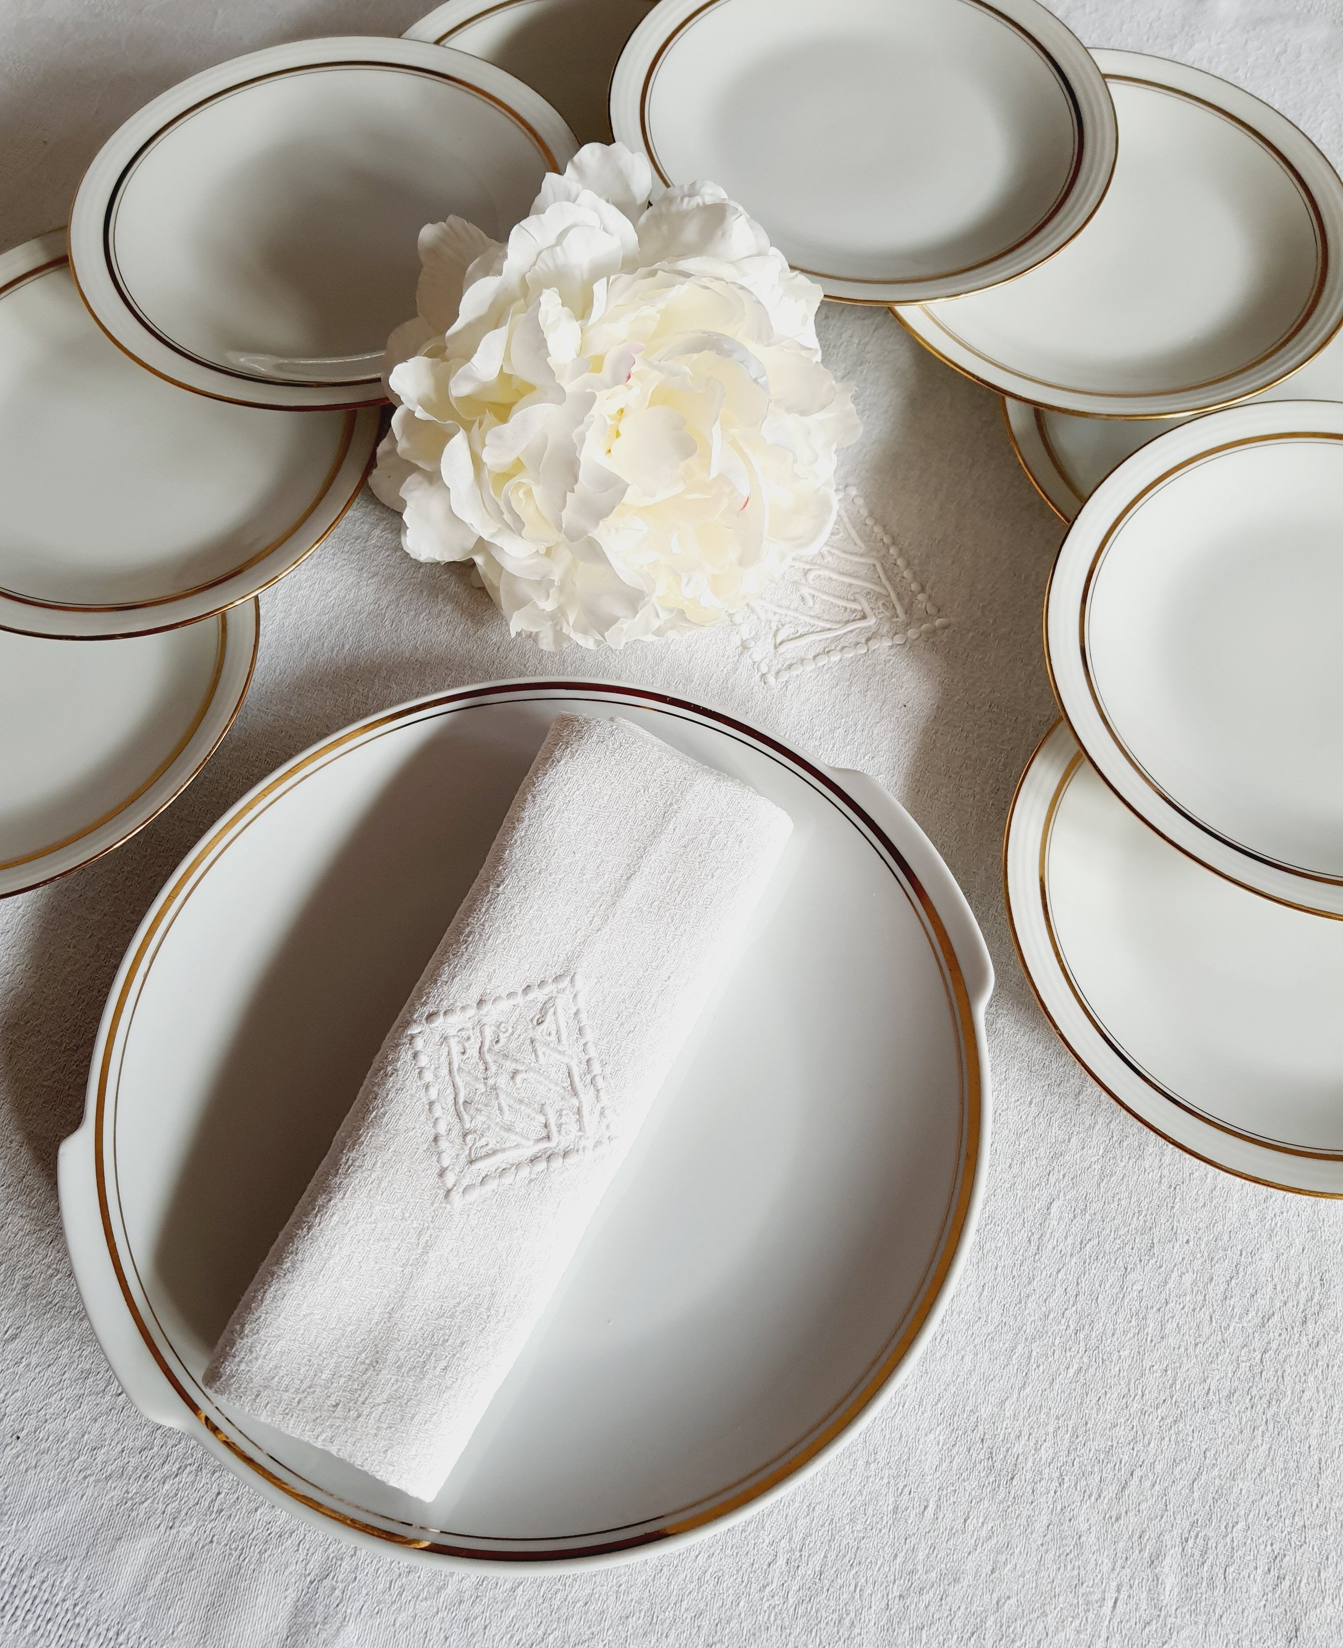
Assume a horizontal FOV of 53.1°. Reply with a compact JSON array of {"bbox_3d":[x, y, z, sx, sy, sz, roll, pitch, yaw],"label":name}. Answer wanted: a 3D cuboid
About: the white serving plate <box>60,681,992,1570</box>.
[{"bbox_3d":[-0.040,0.076,0.413,0.284,0.025,0.267,0,66,0],"label":"white serving plate"}]

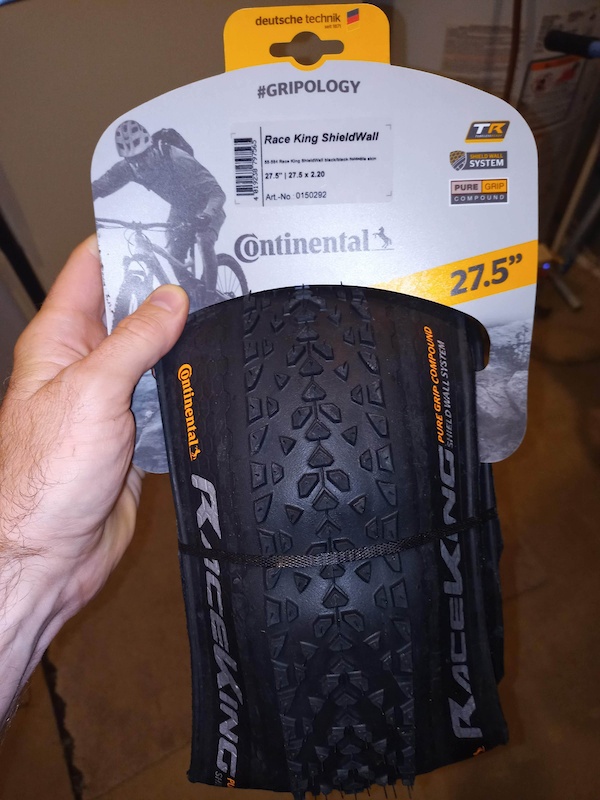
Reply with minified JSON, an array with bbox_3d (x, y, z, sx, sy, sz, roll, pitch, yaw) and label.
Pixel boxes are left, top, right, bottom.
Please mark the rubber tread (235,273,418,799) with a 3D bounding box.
[{"bbox_3d":[0.015,0.066,0.281,0.062,0.235,0.043,-6,1,0],"label":"rubber tread"}]

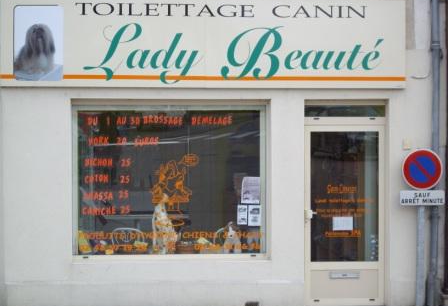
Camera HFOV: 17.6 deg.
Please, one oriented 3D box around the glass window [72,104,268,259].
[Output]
[{"bbox_3d":[-0.602,0.308,16.226,2.176,1.679,0.080,0,0,-6],"label":"glass window"}]

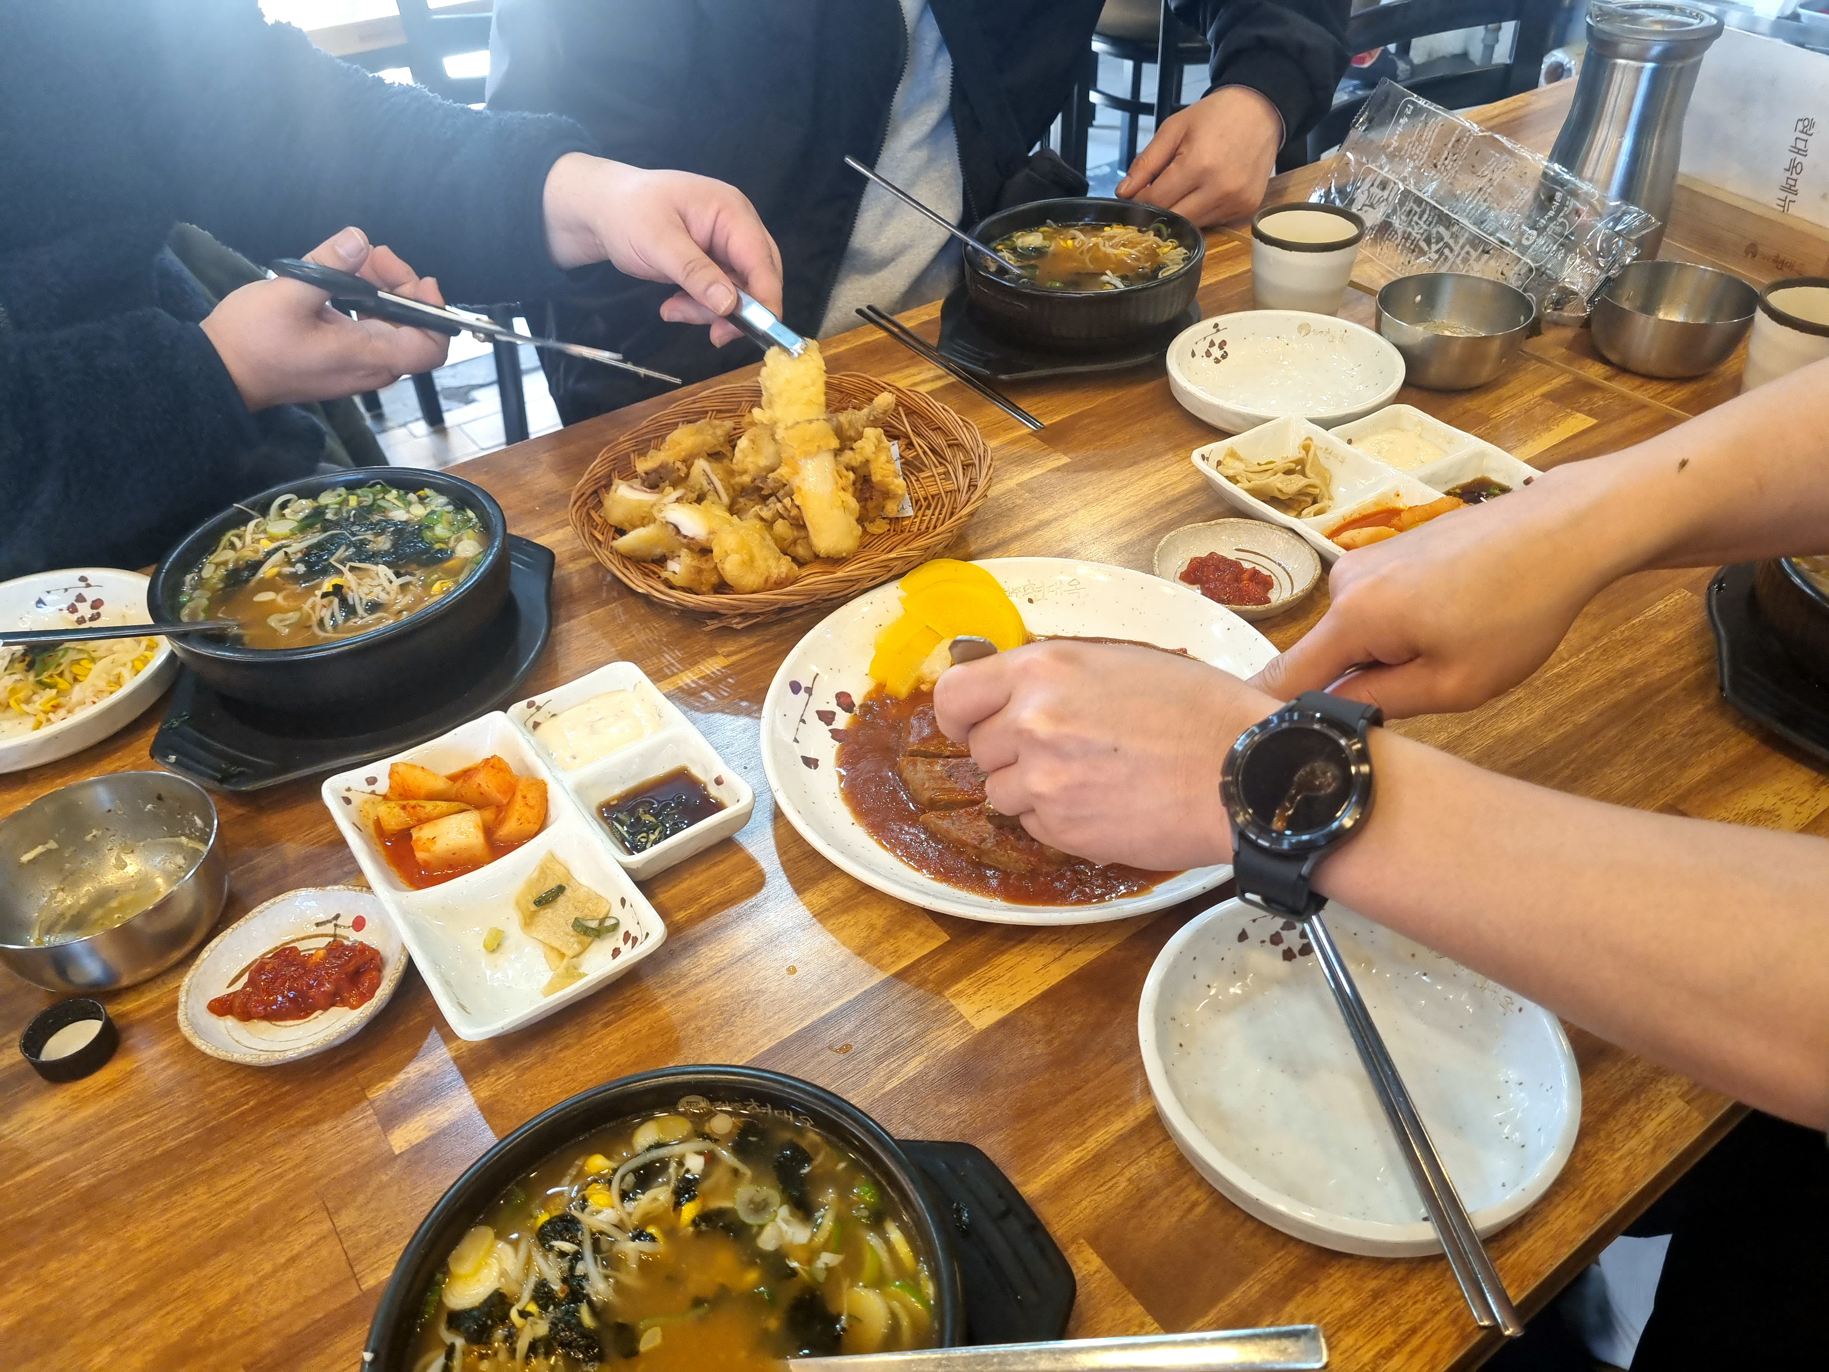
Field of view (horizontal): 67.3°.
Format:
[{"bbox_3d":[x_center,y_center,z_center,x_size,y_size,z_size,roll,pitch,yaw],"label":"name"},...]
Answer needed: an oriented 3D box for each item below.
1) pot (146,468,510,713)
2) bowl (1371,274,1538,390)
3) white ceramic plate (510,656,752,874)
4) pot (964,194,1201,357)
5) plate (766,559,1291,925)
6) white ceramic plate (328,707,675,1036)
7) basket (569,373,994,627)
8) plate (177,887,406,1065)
[{"bbox_3d":[-0.296,-0.046,0.717,0.171,0.054,0.171,-2,40,2],"label":"pot"},{"bbox_3d":[0.353,-0.230,0.908,0.098,0.049,0.098,-2,40,2],"label":"bowl"},{"bbox_3d":[-0.131,0.040,0.640,0.064,0.024,0.132,-27,45,-25],"label":"white ceramic plate"},{"bbox_3d":[0.118,-0.288,0.977,0.170,0.054,0.170,-2,40,2],"label":"pot"},{"bbox_3d":[0.056,0.023,0.642,0.251,0.028,0.251,-2,40,2],"label":"plate"},{"bbox_3d":[-0.182,0.082,0.592,0.089,0.026,0.177,-26,45,-25],"label":"white ceramic plate"},{"bbox_3d":[-0.072,-0.100,0.786,0.238,0.046,0.242,-4,40,0],"label":"basket"},{"bbox_3d":[-0.245,0.121,0.553,0.088,0.021,0.088,-4,40,0],"label":"plate"}]

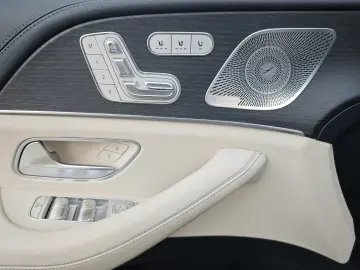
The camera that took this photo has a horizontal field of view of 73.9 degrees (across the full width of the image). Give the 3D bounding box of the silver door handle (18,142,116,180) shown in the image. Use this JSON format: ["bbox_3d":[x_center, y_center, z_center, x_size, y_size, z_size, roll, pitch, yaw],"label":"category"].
[{"bbox_3d":[-0.177,0.041,0.390,0.140,0.052,0.035,-1,9,-7],"label":"silver door handle"}]

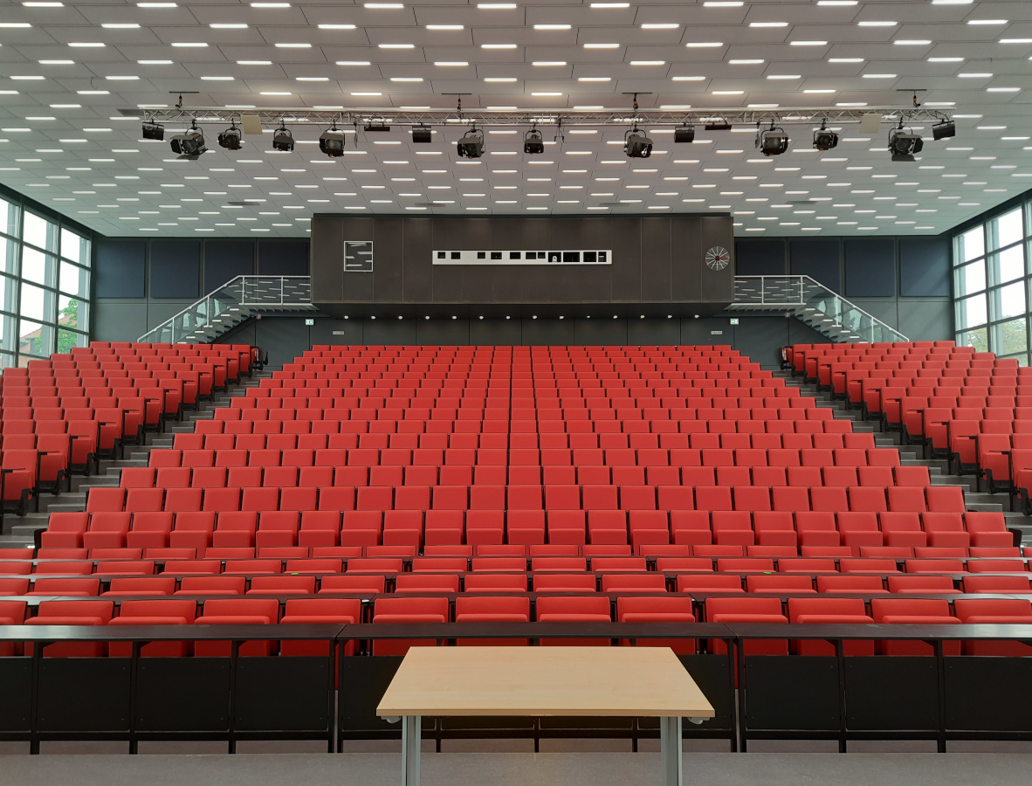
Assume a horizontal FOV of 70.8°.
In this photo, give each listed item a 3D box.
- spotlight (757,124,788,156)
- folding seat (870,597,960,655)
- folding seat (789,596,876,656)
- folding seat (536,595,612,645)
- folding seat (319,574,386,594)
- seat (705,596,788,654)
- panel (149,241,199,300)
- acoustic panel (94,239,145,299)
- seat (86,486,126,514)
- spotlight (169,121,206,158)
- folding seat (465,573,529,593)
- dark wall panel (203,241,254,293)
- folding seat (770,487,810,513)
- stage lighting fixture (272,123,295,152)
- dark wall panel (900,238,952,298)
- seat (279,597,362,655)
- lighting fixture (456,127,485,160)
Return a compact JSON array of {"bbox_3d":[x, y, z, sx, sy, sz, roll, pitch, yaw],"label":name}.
[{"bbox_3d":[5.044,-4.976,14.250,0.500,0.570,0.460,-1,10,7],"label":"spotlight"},{"bbox_3d":[2.795,1.809,5.041,0.525,0.700,0.330,0,-4,3],"label":"folding seat"},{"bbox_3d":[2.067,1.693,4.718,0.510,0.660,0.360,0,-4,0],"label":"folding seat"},{"bbox_3d":[0.414,1.816,5.141,0.525,0.700,0.330,0,-4,0],"label":"folding seat"},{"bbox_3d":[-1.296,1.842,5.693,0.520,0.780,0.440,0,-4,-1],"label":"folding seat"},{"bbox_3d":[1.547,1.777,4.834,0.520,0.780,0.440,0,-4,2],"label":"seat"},{"bbox_3d":[-11.462,-4.125,24.439,1.640,1.950,0.100,0,-4,0],"label":"panel"},{"bbox_3d":[-13.421,-4.193,24.709,1.680,1.930,0.100,0,-4,0],"label":"acoustic panel"},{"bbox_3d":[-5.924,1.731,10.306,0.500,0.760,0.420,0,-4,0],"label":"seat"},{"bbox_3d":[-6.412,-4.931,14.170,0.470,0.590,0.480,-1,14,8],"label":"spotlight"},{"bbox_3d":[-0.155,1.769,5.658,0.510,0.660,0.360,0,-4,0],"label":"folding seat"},{"bbox_3d":[-9.725,-4.179,24.693,1.680,1.930,0.100,0,-4,0],"label":"dark wall panel"},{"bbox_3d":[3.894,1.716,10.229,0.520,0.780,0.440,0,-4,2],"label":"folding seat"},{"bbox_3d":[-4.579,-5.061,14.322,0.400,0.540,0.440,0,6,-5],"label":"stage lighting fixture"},{"bbox_3d":[13.838,-4.212,24.602,1.680,1.930,0.100,0,-4,0],"label":"dark wall panel"},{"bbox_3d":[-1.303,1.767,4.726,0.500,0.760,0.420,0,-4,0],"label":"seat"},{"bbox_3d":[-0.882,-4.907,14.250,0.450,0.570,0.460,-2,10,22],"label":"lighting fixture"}]

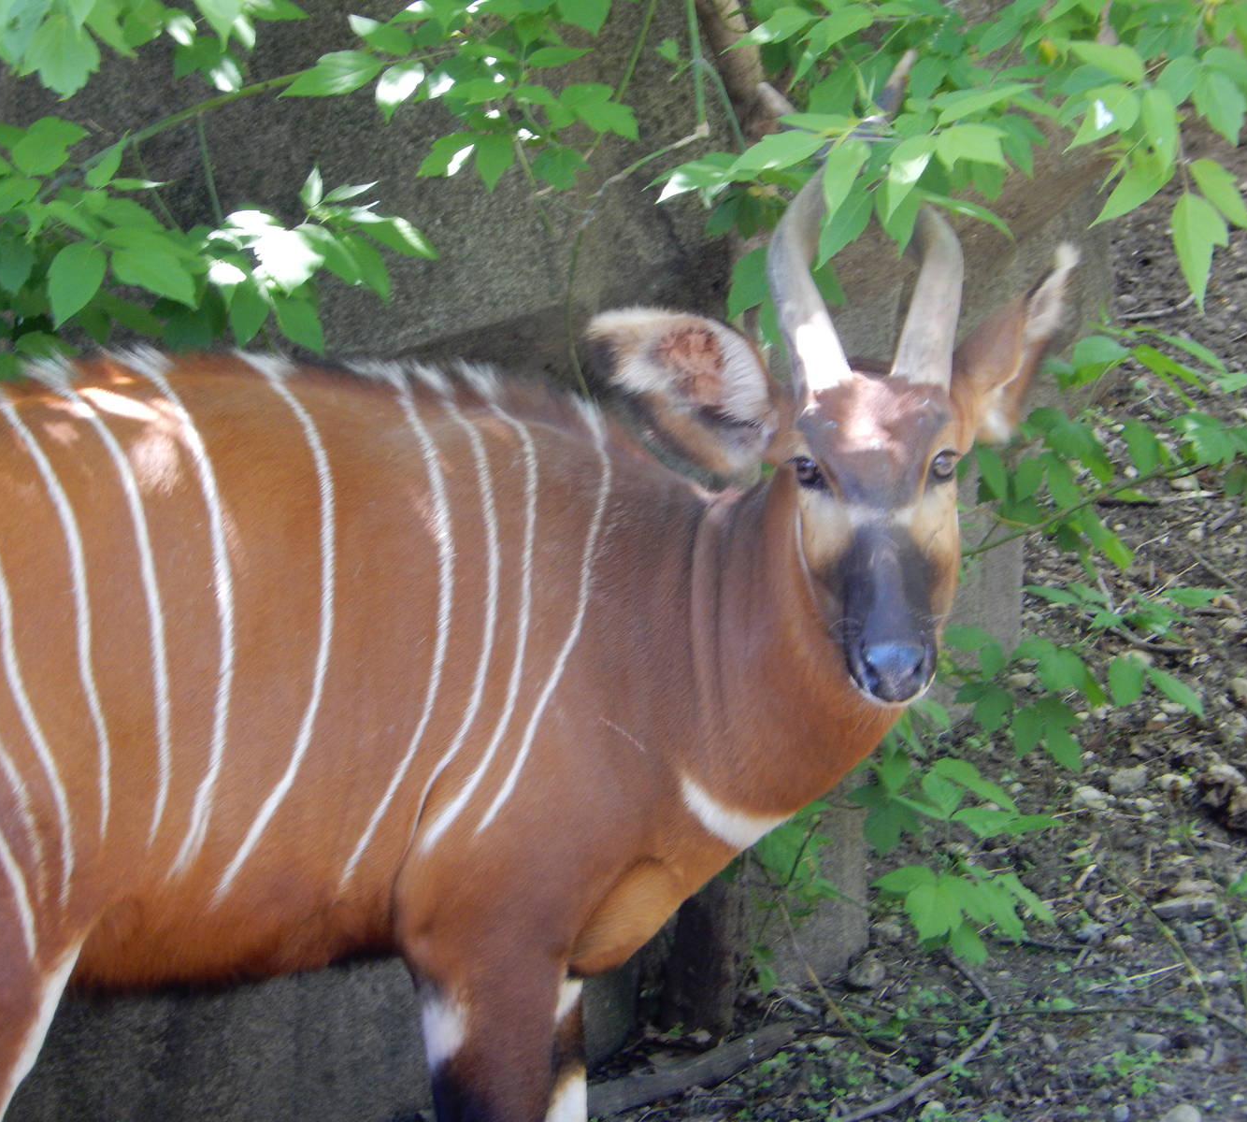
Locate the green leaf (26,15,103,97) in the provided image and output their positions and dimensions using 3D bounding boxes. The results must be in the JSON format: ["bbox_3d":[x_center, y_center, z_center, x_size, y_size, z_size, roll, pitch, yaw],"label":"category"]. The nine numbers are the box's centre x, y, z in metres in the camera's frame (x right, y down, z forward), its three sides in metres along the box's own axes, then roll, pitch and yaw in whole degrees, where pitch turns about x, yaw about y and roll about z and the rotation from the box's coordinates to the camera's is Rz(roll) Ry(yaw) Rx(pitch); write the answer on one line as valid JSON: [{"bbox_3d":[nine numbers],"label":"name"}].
[{"bbox_3d":[-0.568,-0.511,11.700,0.076,0.085,0.030,0,9,0],"label":"green leaf"}]

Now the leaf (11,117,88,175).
[{"bbox_3d":[-0.626,-0.453,12.600,0.080,0.014,0.057,-35,66,-18],"label":"leaf"}]

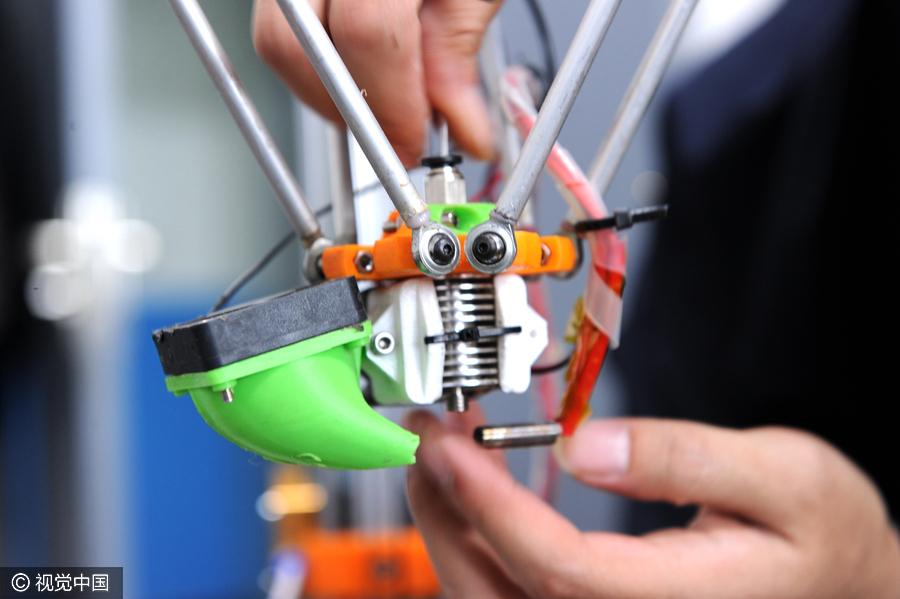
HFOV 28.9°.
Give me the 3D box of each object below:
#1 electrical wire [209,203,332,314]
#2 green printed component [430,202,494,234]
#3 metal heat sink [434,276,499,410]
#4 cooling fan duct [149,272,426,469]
[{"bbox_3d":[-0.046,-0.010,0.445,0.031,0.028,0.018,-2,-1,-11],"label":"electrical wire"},{"bbox_3d":[0.002,-0.020,0.424,0.021,0.009,0.017,-2,-1,-5],"label":"green printed component"},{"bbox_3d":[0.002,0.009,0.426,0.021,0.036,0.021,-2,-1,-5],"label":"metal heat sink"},{"bbox_3d":[-0.036,0.021,0.417,0.057,0.047,0.041,-9,0,-24],"label":"cooling fan duct"}]

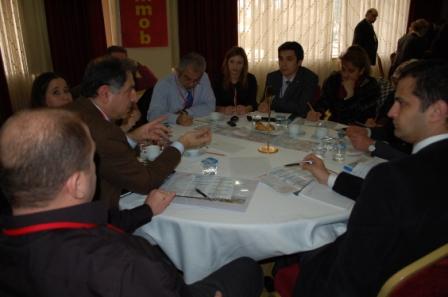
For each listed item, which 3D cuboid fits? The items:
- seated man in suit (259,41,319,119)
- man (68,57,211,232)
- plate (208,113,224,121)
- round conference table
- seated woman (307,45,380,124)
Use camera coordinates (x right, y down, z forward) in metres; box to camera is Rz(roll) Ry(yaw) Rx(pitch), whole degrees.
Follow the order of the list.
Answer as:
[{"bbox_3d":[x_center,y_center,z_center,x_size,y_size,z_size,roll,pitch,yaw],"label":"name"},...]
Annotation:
[{"bbox_3d":[0.469,-0.169,2.703,0.540,1.320,0.780,10,20,29],"label":"seated man in suit"},{"bbox_3d":[-0.499,0.243,1.499,0.800,1.260,0.580,-11,20,-31],"label":"man"},{"bbox_3d":[-0.059,-0.239,2.575,0.135,0.035,0.135,0,17,0],"label":"plate"},{"bbox_3d":[0.062,0.332,2.062,1.820,0.750,1.820,0,17,0],"label":"round conference table"},{"bbox_3d":[0.830,-0.069,2.462,0.760,1.270,0.540,-16,23,-41],"label":"seated woman"}]

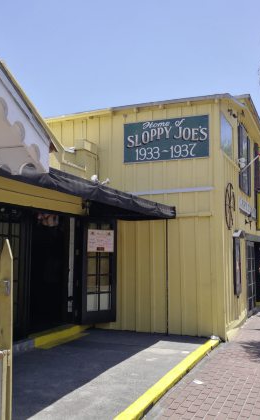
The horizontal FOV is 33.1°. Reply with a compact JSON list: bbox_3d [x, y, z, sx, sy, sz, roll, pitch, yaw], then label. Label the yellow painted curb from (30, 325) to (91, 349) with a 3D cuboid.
[{"bbox_3d":[-1.253,2.263,7.995,0.250,0.130,1.850,-2,-6,22],"label":"yellow painted curb"}]

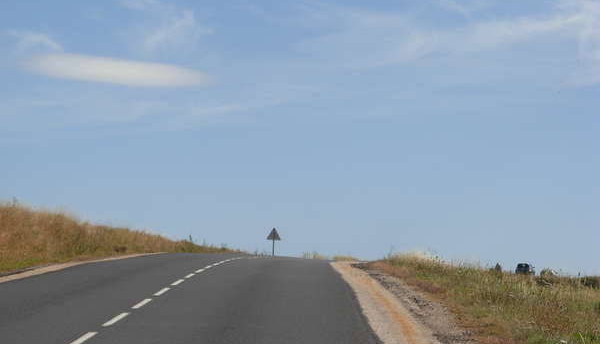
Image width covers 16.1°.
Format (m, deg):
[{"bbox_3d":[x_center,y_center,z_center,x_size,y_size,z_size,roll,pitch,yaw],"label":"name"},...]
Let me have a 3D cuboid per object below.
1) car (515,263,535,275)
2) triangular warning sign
[{"bbox_3d":[25.616,11.123,240.000,1.690,1.440,3.950,1,-3,14],"label":"car"},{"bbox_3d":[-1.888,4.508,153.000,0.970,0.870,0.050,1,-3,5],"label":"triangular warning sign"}]

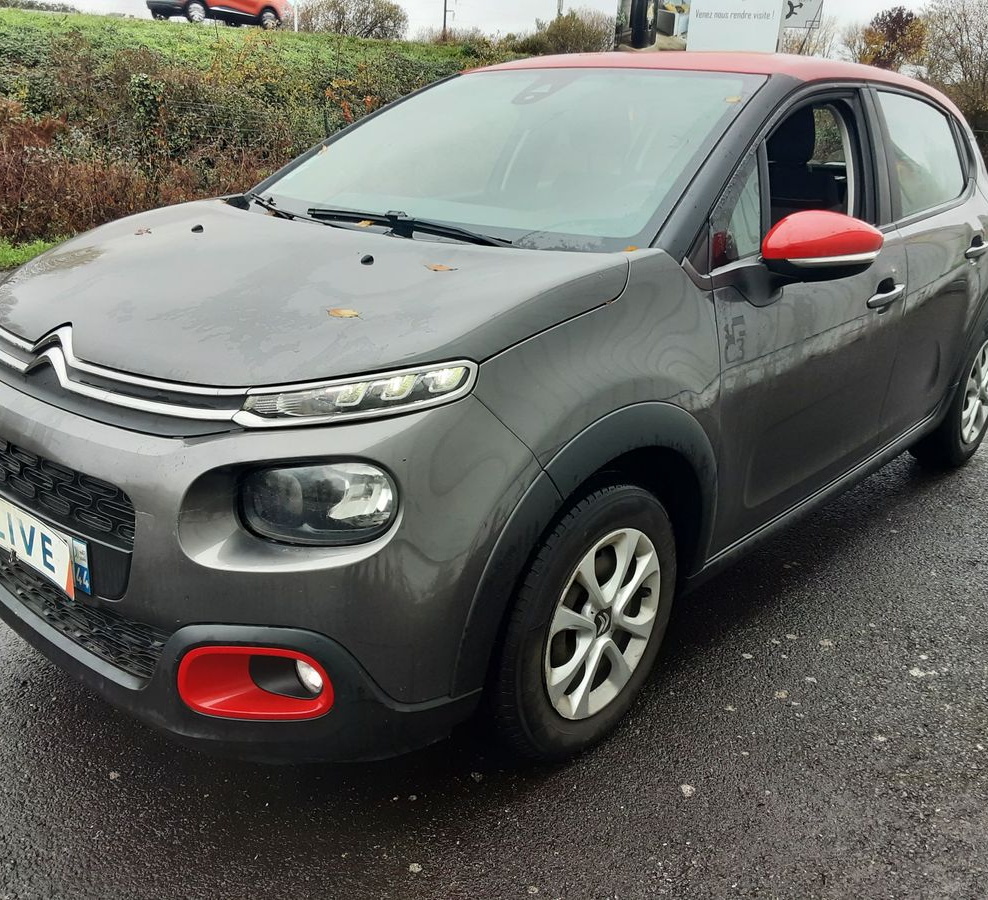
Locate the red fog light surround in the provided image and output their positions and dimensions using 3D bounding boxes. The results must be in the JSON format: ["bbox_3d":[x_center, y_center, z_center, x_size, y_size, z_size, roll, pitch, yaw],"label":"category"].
[{"bbox_3d":[-0.423,0.407,1.669,0.280,0.130,0.110,9,21,23],"label":"red fog light surround"}]

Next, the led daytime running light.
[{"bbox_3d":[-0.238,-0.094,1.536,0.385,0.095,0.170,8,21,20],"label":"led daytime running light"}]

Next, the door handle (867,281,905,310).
[{"bbox_3d":[1.086,-0.429,2.607,0.055,0.045,0.200,17,25,39],"label":"door handle"}]

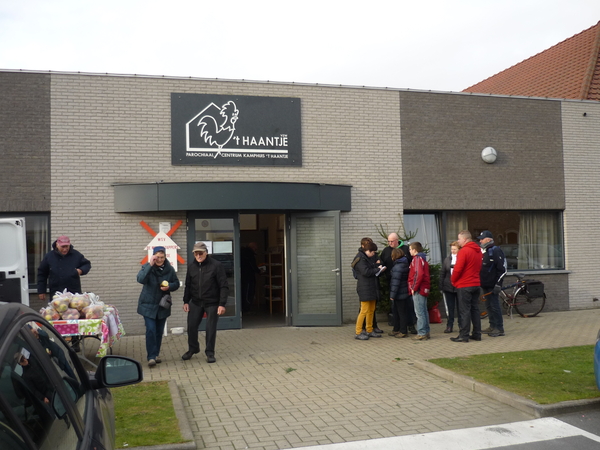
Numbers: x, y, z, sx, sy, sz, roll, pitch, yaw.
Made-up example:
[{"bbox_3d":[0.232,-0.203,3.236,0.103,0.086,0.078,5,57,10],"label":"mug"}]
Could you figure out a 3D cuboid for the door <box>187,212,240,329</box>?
[{"bbox_3d":[-1.648,0.882,10.937,1.020,2.200,0.080,-1,-3,-13],"label":"door"}]

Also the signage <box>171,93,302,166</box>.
[{"bbox_3d":[-1.188,-1.833,11.100,2.520,1.370,0.040,-1,-3,-13],"label":"signage"}]

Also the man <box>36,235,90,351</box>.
[{"bbox_3d":[-3.633,1.077,8.786,0.780,1.740,0.420,0,-3,-16],"label":"man"}]

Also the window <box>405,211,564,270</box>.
[{"bbox_3d":[4.000,0.364,12.339,3.810,1.360,0.120,-1,-3,-13],"label":"window"}]

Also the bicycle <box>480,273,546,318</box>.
[{"bbox_3d":[4.290,1.425,11.852,1.720,0.970,0.500,-1,-3,-13],"label":"bicycle"}]

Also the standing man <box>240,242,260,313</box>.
[{"bbox_3d":[-1.227,1.268,13.897,0.520,1.700,0.500,-1,-3,-13],"label":"standing man"}]

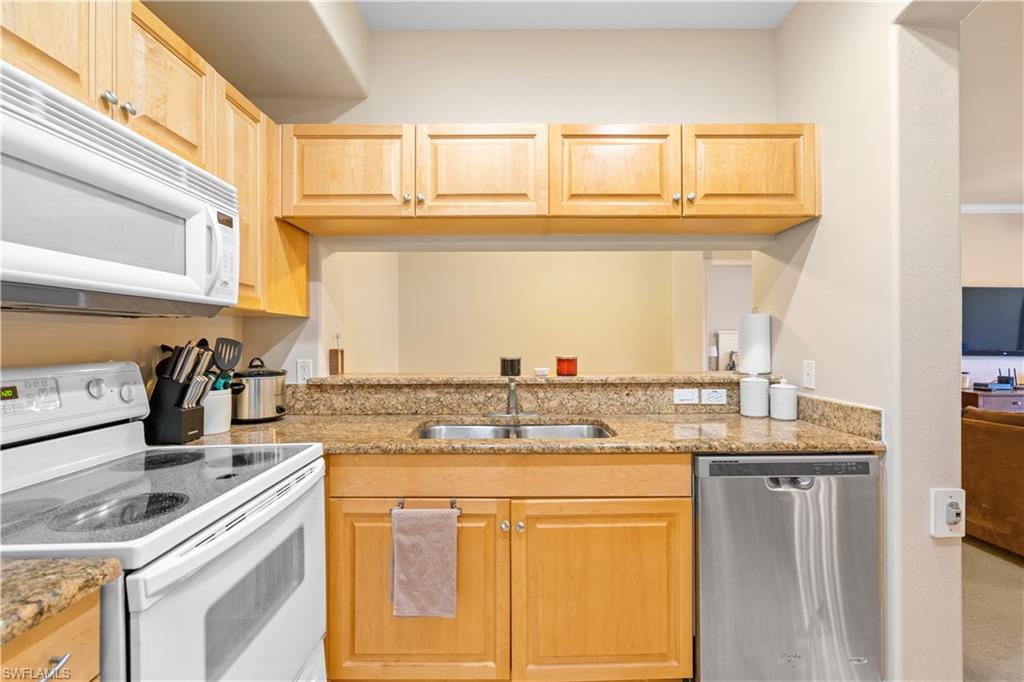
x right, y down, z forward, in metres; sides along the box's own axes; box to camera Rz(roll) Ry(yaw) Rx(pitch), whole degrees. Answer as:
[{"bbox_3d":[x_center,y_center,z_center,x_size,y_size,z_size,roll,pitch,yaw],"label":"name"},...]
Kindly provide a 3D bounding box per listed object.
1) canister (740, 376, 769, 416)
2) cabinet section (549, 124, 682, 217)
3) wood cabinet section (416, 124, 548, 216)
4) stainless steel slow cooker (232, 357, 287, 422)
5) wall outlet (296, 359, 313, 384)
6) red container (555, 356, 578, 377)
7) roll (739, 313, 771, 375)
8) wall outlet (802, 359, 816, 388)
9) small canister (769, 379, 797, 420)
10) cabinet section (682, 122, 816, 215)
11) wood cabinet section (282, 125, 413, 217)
[{"bbox_3d":[1.096,0.248,2.054,0.117,0.183,0.117,0,0,0],"label":"canister"},{"bbox_3d":[0.416,-0.684,1.985,0.537,0.375,0.315,0,0,0],"label":"cabinet section"},{"bbox_3d":[-0.121,-0.684,1.985,0.535,0.375,0.315,0,0,0],"label":"wood cabinet section"},{"bbox_3d":[-1.095,0.205,1.950,0.245,0.265,0.310,0,0,10],"label":"stainless steel slow cooker"},{"bbox_3d":[-0.963,0.145,2.115,0.070,0.113,0.009,0,0,0],"label":"wall outlet"},{"bbox_3d":[0.264,0.120,2.161,0.094,0.090,0.094,0,0,0],"label":"red container"},{"bbox_3d":[1.175,0.017,2.193,0.130,0.283,0.130,0,0,0],"label":"roll"},{"bbox_3d":[1.237,0.141,1.891,0.009,0.114,0.072,0,0,0],"label":"wall outlet"},{"bbox_3d":[1.188,0.253,1.987,0.104,0.173,0.104,0,0,0],"label":"small canister"},{"bbox_3d":[0.960,-0.684,1.985,0.550,0.378,0.315,0,0,0],"label":"cabinet section"},{"bbox_3d":[-0.656,-0.684,1.985,0.535,0.375,0.315,0,0,0],"label":"wood cabinet section"}]

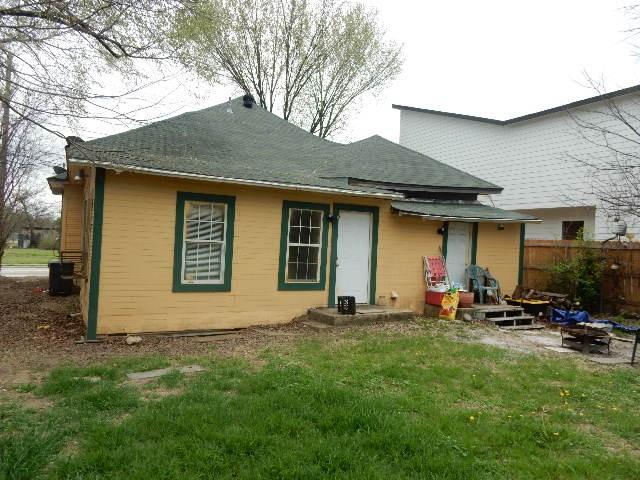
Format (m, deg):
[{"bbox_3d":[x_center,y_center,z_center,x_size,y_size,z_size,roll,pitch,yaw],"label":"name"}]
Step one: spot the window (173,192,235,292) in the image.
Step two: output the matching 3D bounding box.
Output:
[{"bbox_3d":[-2.176,0.062,8.777,1.099,1.860,0.100,3,0,-24],"label":"window"}]

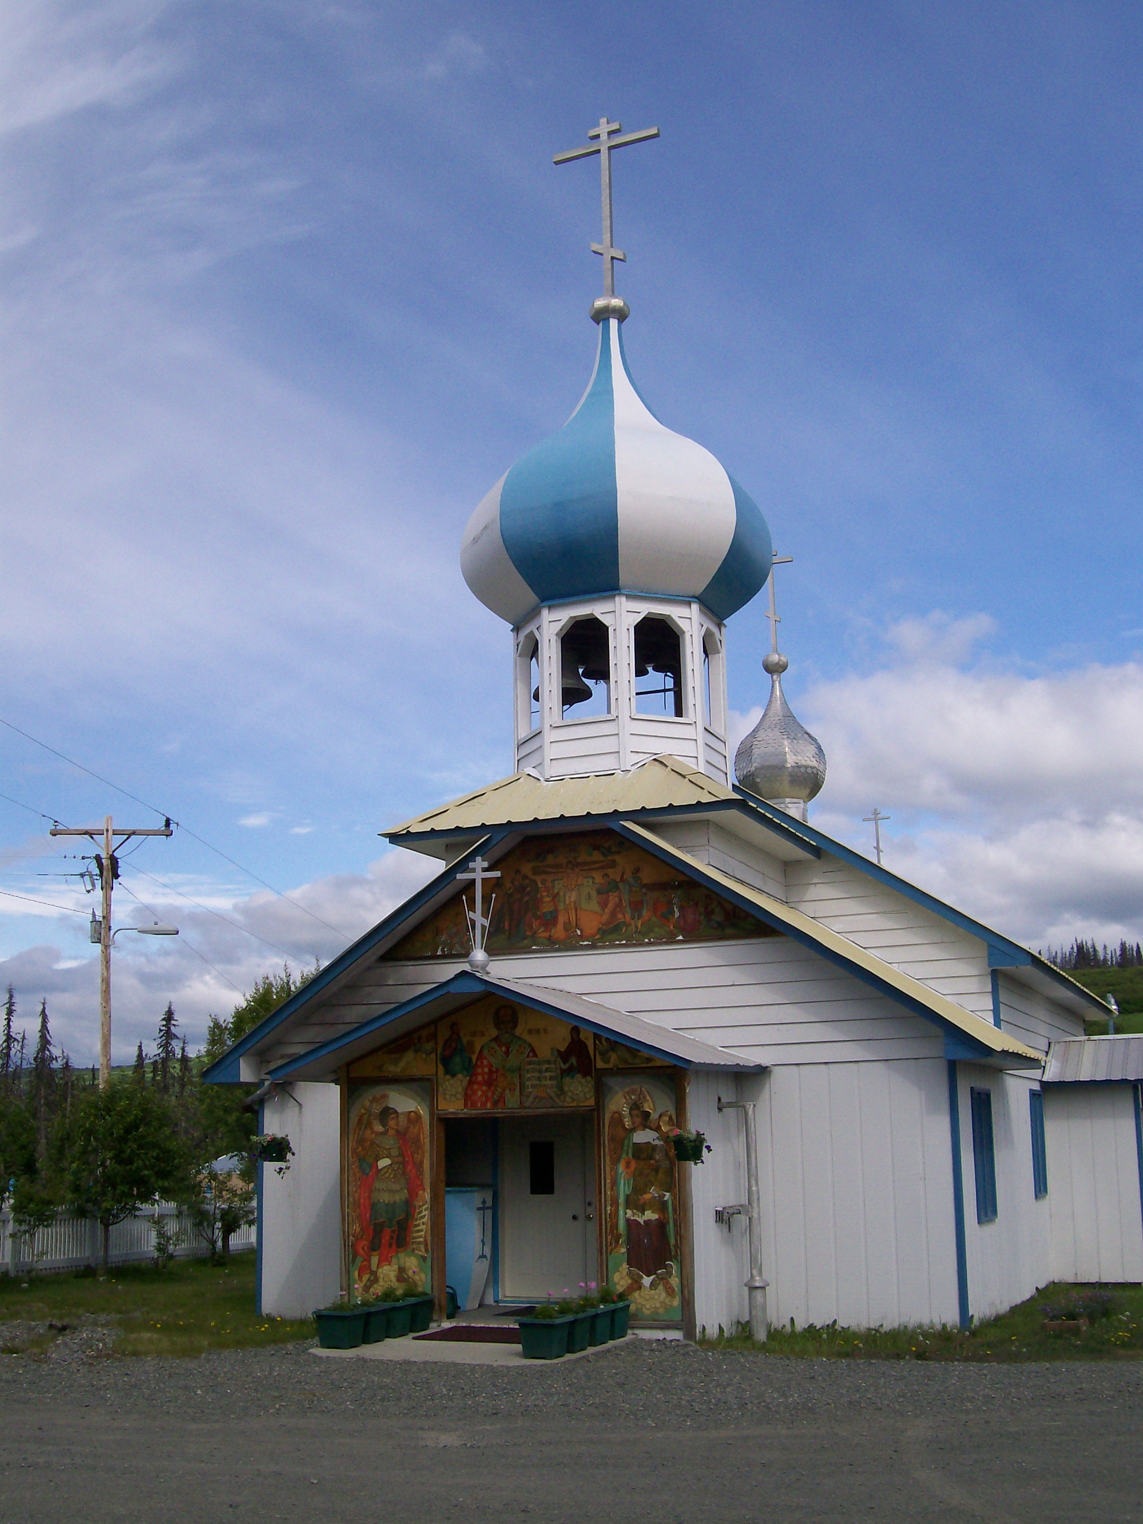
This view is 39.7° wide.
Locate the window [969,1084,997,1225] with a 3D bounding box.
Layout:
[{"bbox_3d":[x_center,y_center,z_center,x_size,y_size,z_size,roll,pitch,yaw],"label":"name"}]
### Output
[{"bbox_3d":[4.404,4.197,16.960,0.090,1.380,1.320,-6,-14,22],"label":"window"}]

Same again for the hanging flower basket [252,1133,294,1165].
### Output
[{"bbox_3d":[-2.777,3.600,14.811,0.320,0.270,0.320,-7,-14,22],"label":"hanging flower basket"}]

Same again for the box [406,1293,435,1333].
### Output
[{"bbox_3d":[-1.497,5.027,14.462,0.380,0.310,0.390,-7,-14,22],"label":"box"}]

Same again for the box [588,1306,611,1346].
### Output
[{"bbox_3d":[0.119,4.745,13.343,0.380,0.310,0.390,-7,-14,22],"label":"box"}]

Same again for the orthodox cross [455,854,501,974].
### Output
[{"bbox_3d":[-0.905,1.466,15.557,0.490,1.130,0.200,-6,-14,22],"label":"orthodox cross"}]

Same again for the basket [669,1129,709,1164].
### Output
[{"bbox_3d":[1.034,3.399,14.039,0.350,0.310,0.320,-1,-13,0],"label":"basket"}]

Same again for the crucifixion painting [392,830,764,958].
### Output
[{"bbox_3d":[-0.050,1.367,16.843,4.500,1.260,0.060,-7,-14,22],"label":"crucifixion painting"}]

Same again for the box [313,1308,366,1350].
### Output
[{"bbox_3d":[-2.060,5.164,14.434,0.400,0.310,0.430,-6,-14,22],"label":"box"}]

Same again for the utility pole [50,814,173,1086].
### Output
[{"bbox_3d":[-8.807,5.013,29.933,2.500,8.300,0.450,0,-13,-2],"label":"utility pole"}]

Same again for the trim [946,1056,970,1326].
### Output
[{"bbox_3d":[3.799,4.224,15.559,0.100,2.550,0.060,-6,-14,22],"label":"trim"}]

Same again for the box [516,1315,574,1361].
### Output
[{"bbox_3d":[-0.202,4.580,12.621,0.380,0.310,0.390,-7,-14,22],"label":"box"}]

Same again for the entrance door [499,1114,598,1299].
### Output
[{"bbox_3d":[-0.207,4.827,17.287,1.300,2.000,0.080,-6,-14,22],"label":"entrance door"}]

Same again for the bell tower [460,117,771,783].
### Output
[{"bbox_3d":[0.541,-4.179,20.614,3.800,9.500,3.800,-6,-14,22],"label":"bell tower"}]

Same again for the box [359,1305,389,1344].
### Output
[{"bbox_3d":[-1.788,4.855,13.733,0.380,0.310,0.390,-7,-14,22],"label":"box"}]

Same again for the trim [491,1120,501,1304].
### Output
[{"bbox_3d":[-0.789,4.613,16.444,0.085,2.000,0.040,-7,-14,22],"label":"trim"}]

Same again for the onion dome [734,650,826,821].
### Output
[{"bbox_3d":[3.293,-0.402,25.082,1.440,2.720,1.440,-7,-14,22],"label":"onion dome"}]

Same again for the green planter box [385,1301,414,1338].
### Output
[{"bbox_3d":[-1.733,5.337,15.211,0.400,0.310,0.430,-6,-14,22],"label":"green planter box"}]

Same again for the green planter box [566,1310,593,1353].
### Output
[{"bbox_3d":[-0.033,5.052,14.057,0.400,0.310,0.430,-6,-14,22],"label":"green planter box"}]

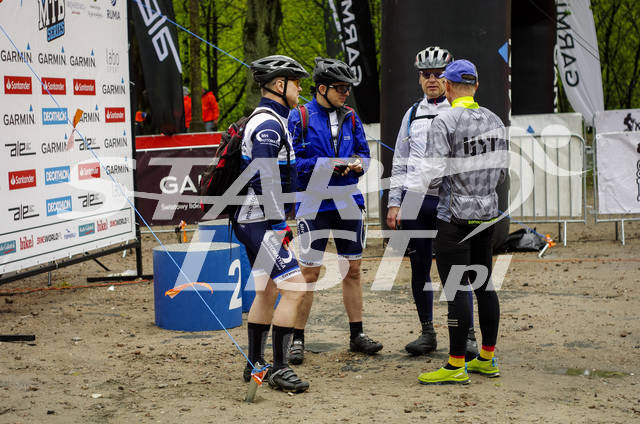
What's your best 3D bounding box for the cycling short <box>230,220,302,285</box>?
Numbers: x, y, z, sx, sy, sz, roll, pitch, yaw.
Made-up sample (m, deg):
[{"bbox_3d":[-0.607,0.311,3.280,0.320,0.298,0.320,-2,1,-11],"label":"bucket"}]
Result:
[{"bbox_3d":[-0.290,0.203,7.213,0.360,0.380,0.360,-2,5,-9],"label":"cycling short"}]

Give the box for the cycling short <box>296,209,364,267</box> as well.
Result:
[{"bbox_3d":[0.063,0.141,8.007,0.370,0.380,0.280,-4,5,-27],"label":"cycling short"}]

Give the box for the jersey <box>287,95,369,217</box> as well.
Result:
[{"bbox_3d":[0.057,-0.338,7.969,0.480,0.700,0.330,-4,5,-27],"label":"jersey"}]

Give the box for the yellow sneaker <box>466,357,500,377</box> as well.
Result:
[{"bbox_3d":[0.880,0.854,7.482,0.290,0.102,0.105,3,6,45],"label":"yellow sneaker"}]

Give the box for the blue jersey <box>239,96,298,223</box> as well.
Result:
[{"bbox_3d":[-0.288,-0.272,7.175,0.320,0.690,0.470,-2,5,-9],"label":"blue jersey"}]

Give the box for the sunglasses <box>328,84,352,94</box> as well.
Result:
[{"bbox_3d":[0.117,-0.728,7.900,0.145,0.050,0.145,9,10,36],"label":"sunglasses"}]

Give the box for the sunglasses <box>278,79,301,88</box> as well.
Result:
[{"bbox_3d":[-0.165,-0.686,7.120,0.145,0.050,0.145,-1,4,-13],"label":"sunglasses"}]

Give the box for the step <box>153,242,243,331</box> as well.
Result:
[{"bbox_3d":[-0.856,0.531,9.322,0.610,0.540,0.610,-1,5,0],"label":"step"}]

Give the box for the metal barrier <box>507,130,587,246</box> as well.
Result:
[{"bbox_3d":[1.589,-0.210,13.938,2.350,1.130,0.450,-1,5,9],"label":"metal barrier"}]

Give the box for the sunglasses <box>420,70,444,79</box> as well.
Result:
[{"bbox_3d":[0.666,-0.810,7.860,0.145,0.050,0.145,-1,8,9],"label":"sunglasses"}]

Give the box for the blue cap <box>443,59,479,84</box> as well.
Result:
[{"bbox_3d":[0.761,-0.764,7.250,0.175,0.130,0.260,-4,9,-27],"label":"blue cap"}]

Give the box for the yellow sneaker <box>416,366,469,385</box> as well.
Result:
[{"bbox_3d":[0.676,0.879,7.235,0.290,0.102,0.105,-1,5,7],"label":"yellow sneaker"}]

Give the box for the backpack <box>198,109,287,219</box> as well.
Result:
[{"bbox_3d":[-0.429,-0.262,7.176,0.420,0.560,0.330,-2,5,-9],"label":"backpack"}]

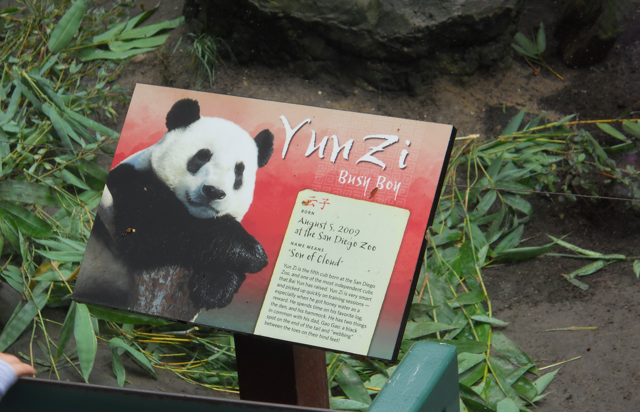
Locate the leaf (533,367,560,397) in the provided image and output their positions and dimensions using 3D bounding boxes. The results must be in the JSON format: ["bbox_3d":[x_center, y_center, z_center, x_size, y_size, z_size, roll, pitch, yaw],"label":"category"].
[{"bbox_3d":[0.424,0.328,3.926,0.029,0.029,0.088,17,33,36],"label":"leaf"}]

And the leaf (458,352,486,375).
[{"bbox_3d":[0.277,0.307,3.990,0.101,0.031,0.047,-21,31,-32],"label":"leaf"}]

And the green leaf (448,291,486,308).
[{"bbox_3d":[0.294,0.187,4.234,0.077,0.027,0.040,-5,26,-3],"label":"green leaf"}]

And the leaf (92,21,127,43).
[{"bbox_3d":[-0.530,-0.440,5.335,0.041,0.025,0.107,9,27,28],"label":"leaf"}]

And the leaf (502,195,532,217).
[{"bbox_3d":[0.395,-0.001,4.201,0.027,0.025,0.081,-14,25,-21],"label":"leaf"}]

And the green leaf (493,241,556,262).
[{"bbox_3d":[0.427,0.095,4.405,0.140,0.038,0.047,-9,26,-10],"label":"green leaf"}]

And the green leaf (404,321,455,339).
[{"bbox_3d":[0.212,0.245,4.126,0.114,0.028,0.042,-5,26,-2],"label":"green leaf"}]

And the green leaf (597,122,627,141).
[{"bbox_3d":[0.681,-0.174,4.926,0.030,0.027,0.104,-20,30,-29],"label":"green leaf"}]

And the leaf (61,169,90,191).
[{"bbox_3d":[-0.514,-0.055,4.452,0.025,0.025,0.094,-17,26,-26],"label":"leaf"}]

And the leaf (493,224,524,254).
[{"bbox_3d":[0.365,0.065,4.080,0.027,0.025,0.096,9,27,28],"label":"leaf"}]

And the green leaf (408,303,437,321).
[{"bbox_3d":[0.180,0.190,3.775,0.069,0.025,0.034,-15,26,-24],"label":"green leaf"}]

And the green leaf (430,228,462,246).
[{"bbox_3d":[0.246,0.064,4.078,0.069,0.025,0.031,-21,29,-34],"label":"green leaf"}]

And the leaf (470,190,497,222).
[{"bbox_3d":[0.358,0.000,4.610,0.035,0.035,0.121,13,30,30],"label":"leaf"}]

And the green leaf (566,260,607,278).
[{"bbox_3d":[0.506,0.119,3.971,0.079,0.025,0.022,-20,28,-32],"label":"green leaf"}]

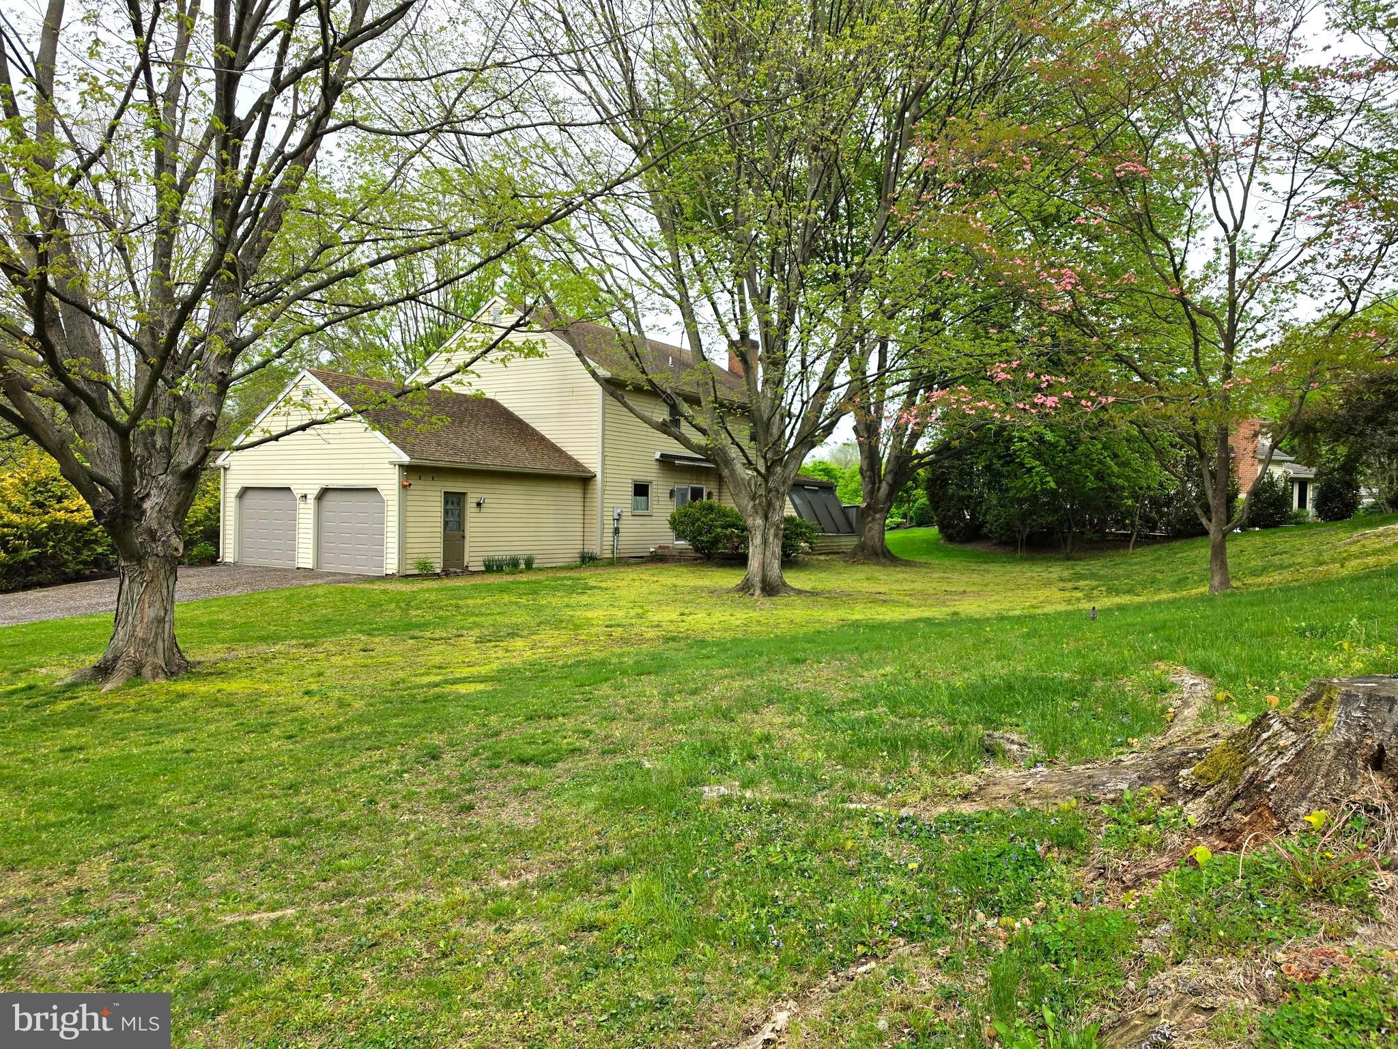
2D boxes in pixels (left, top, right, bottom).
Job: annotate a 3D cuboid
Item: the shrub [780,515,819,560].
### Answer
[{"bbox_3d":[2.891,0.385,29.800,1.900,1.440,1.750,1,1,6],"label":"shrub"}]

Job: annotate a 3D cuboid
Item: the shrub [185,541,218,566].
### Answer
[{"bbox_3d":[-13.398,0.797,25.100,0.860,0.680,0.800,1,1,-28],"label":"shrub"}]

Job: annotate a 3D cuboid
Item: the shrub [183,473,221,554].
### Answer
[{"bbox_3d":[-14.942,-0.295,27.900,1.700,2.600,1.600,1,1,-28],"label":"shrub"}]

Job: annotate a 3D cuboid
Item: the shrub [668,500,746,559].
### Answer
[{"bbox_3d":[0.297,0.149,28.100,2.480,1.790,2.200,1,1,1],"label":"shrub"}]

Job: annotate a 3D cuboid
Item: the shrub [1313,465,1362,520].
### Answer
[{"bbox_3d":[24.762,-1.228,36.000,1.800,2.220,1.750,2,1,34],"label":"shrub"}]

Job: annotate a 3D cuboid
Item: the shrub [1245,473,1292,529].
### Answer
[{"bbox_3d":[21.788,-0.918,35.500,1.720,2.130,1.700,2,1,31],"label":"shrub"}]

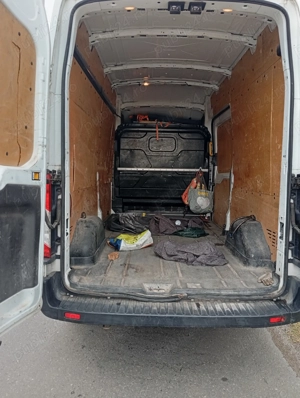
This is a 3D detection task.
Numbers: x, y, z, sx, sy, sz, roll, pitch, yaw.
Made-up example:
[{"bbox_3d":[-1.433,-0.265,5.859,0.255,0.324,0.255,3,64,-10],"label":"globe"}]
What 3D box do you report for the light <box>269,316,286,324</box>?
[{"bbox_3d":[0.833,0.792,2.180,0.107,0.034,0.020,0,5,-13],"label":"light"}]

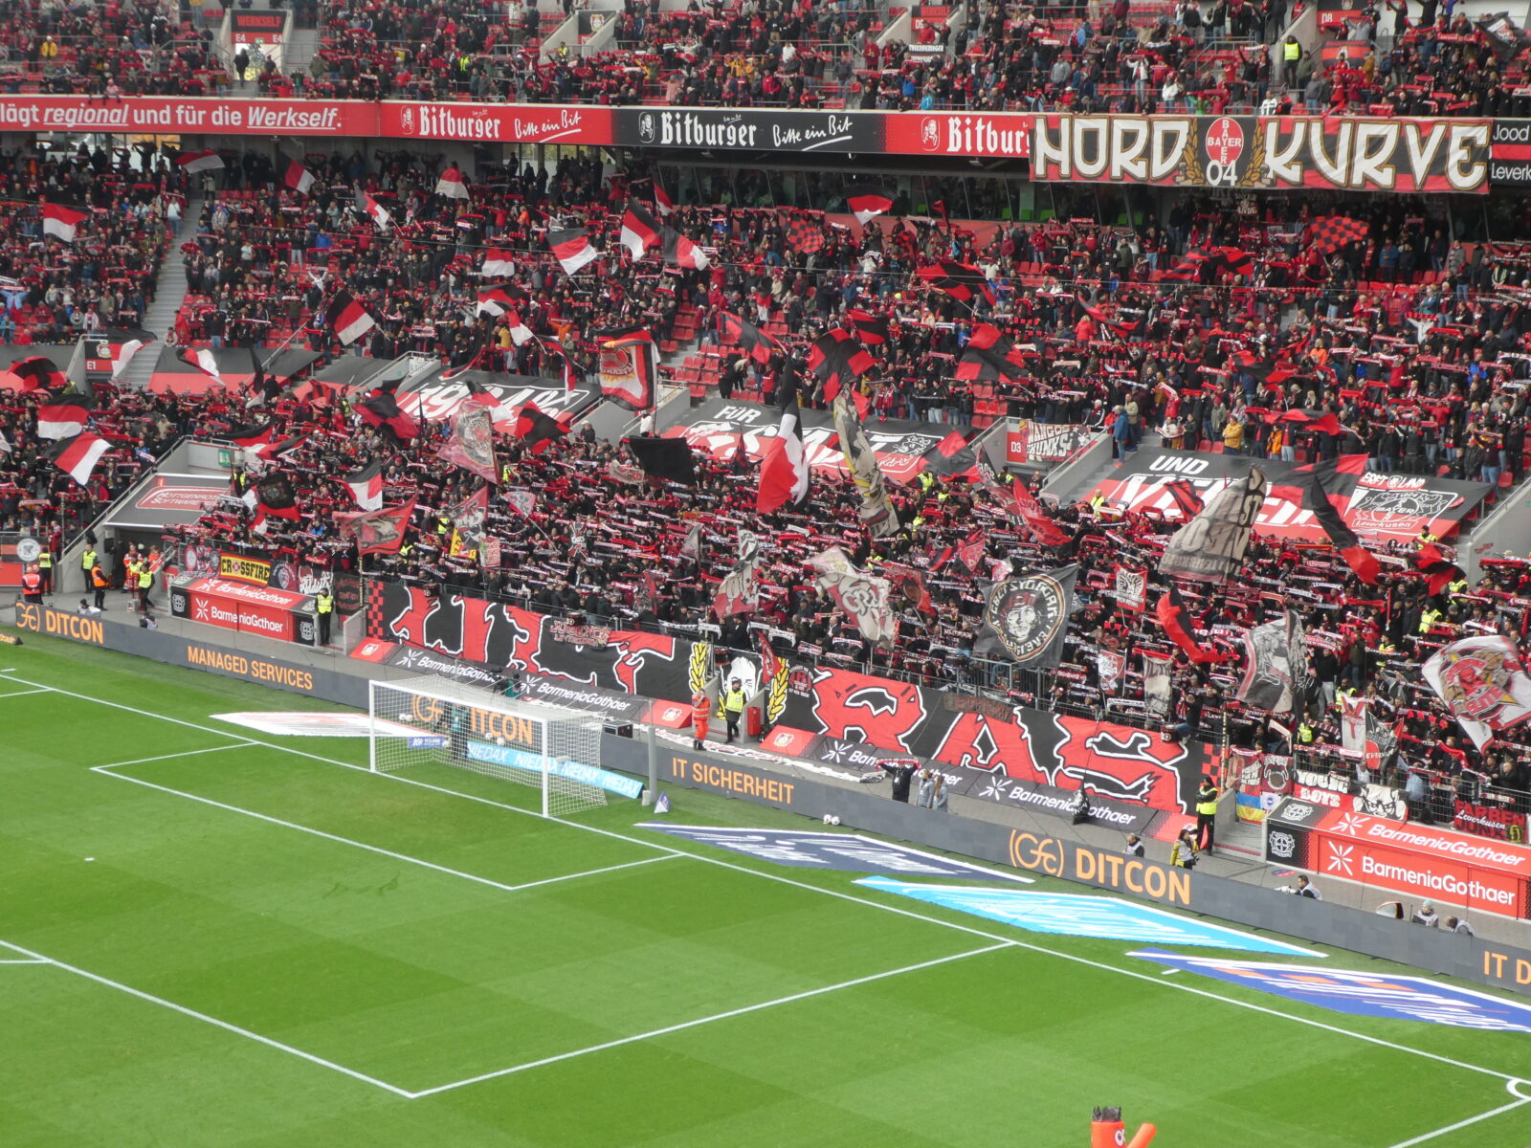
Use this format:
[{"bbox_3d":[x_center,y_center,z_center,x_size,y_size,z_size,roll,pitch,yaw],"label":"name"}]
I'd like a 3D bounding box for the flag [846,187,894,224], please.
[{"bbox_3d":[3.914,-13.799,115.779,1.800,1.400,0.400,1,8,2],"label":"flag"}]

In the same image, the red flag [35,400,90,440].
[{"bbox_3d":[-28.377,-6.314,125.236,2.226,1.790,0.450,1,8,4],"label":"red flag"}]

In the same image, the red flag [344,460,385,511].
[{"bbox_3d":[-13.940,-3.075,107.548,1.450,1.800,0.400,-1,8,-7],"label":"red flag"}]

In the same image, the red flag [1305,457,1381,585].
[{"bbox_3d":[15.006,-1.384,80.501,1.950,3.200,0.600,2,8,11],"label":"red flag"}]

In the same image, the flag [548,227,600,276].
[{"bbox_3d":[-7.434,-12.483,119.895,1.668,1.621,0.400,-20,4,13],"label":"flag"}]

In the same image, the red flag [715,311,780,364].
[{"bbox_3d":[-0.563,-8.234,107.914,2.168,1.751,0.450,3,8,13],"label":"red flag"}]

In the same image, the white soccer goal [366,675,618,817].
[{"bbox_3d":[-7.516,4.557,83.739,2.240,2.540,7.500,-7,11,-43],"label":"white soccer goal"}]

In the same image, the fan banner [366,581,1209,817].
[{"bbox_3d":[-1.026,3.060,89.310,0.300,1.900,35.100,-7,11,-43],"label":"fan banner"}]

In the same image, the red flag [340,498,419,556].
[{"bbox_3d":[-12.958,-1.577,103.357,2.550,1.950,0.450,-1,8,-7],"label":"red flag"}]

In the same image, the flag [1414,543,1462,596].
[{"bbox_3d":[17.331,-0.108,79.748,1.294,1.386,0.500,4,9,22],"label":"flag"}]

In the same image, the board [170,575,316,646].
[{"bbox_3d":[-17.960,1.202,107.422,0.600,1.400,9.200,-7,11,-43],"label":"board"}]

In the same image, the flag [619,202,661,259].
[{"bbox_3d":[-4.828,-13.282,119.576,1.663,2.310,0.500,2,8,12],"label":"flag"}]

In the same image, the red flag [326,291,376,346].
[{"bbox_3d":[-16.561,-10.175,123.353,1.573,1.811,0.400,-39,1,11],"label":"red flag"}]

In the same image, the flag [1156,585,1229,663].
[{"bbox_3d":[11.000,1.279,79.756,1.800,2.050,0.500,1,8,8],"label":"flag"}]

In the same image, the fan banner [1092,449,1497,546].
[{"bbox_3d":[14.867,-2.308,90.112,12.900,0.150,3.100,9,41,46],"label":"fan banner"}]

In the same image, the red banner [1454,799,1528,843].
[{"bbox_3d":[16.885,5.773,72.181,0.060,0.700,1.950,-7,11,-43],"label":"red banner"}]

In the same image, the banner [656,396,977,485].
[{"bbox_3d":[1.351,-4.498,103.329,12.600,0.300,3.600,9,37,46],"label":"banner"}]

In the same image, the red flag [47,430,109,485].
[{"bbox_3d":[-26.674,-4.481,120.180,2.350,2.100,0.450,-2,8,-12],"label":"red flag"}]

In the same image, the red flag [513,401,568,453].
[{"bbox_3d":[-7.798,-5.095,107.650,1.913,1.830,0.450,2,8,10],"label":"red flag"}]

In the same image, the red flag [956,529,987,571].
[{"bbox_3d":[5.886,-0.684,88.571,0.900,1.200,0.250,1,8,4],"label":"red flag"}]

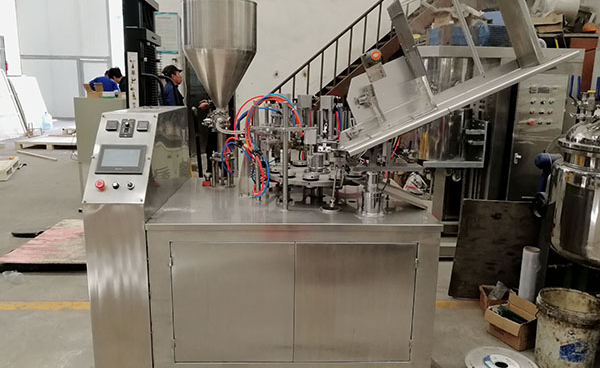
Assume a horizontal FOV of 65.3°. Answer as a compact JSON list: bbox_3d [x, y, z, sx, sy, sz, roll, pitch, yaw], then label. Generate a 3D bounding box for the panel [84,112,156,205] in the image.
[{"bbox_3d":[-0.786,-0.124,2.067,0.257,0.460,0.040,1,-27,-2],"label":"panel"}]

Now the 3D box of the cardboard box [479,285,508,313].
[{"bbox_3d":[1.306,0.783,3.041,0.220,0.140,0.200,3,11,8],"label":"cardboard box"}]

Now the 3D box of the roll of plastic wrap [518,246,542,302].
[{"bbox_3d":[1.465,0.639,2.982,0.104,0.450,0.104,1,11,0],"label":"roll of plastic wrap"}]

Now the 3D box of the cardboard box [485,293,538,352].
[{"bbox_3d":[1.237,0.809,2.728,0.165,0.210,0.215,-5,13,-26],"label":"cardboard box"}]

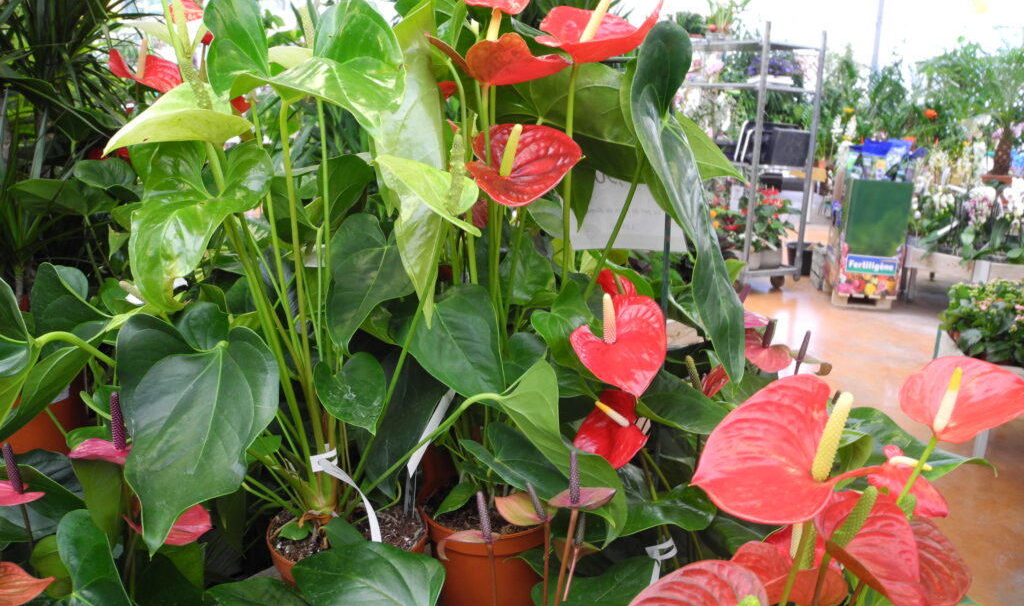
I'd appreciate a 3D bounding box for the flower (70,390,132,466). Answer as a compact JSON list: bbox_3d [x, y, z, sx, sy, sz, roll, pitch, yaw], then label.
[{"bbox_3d":[-0.382,0.119,0.780,0.075,0.070,0.065,7,13,18],"label":"flower"}]

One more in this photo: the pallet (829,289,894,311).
[{"bbox_3d":[2.470,-0.070,5.980,0.400,0.100,0.580,5,13,11],"label":"pallet"}]

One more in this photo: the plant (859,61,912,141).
[{"bbox_3d":[4.046,-2.177,9.000,0.550,0.850,0.550,7,13,22],"label":"plant"}]

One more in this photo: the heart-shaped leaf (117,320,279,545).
[{"bbox_3d":[-0.278,0.112,0.730,0.135,0.195,0.075,-5,17,-15],"label":"heart-shaped leaf"}]

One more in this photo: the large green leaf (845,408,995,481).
[{"bbox_3d":[0.351,0.122,0.720,0.125,0.050,0.085,-5,15,-30],"label":"large green leaf"}]

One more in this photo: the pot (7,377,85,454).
[{"bbox_3d":[-0.738,0.165,1.280,0.170,0.140,0.170,0,16,0],"label":"pot"}]

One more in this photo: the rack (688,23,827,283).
[{"bbox_3d":[1.680,-1.190,6.700,0.565,1.900,1.350,-5,14,-31],"label":"rack"}]

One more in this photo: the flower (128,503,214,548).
[{"bbox_3d":[-0.331,0.215,0.800,0.083,0.038,0.065,0,13,-11],"label":"flower"}]

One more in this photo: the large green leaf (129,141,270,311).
[{"bbox_3d":[-0.302,-0.074,0.800,0.118,0.150,0.065,12,-7,-3],"label":"large green leaf"}]

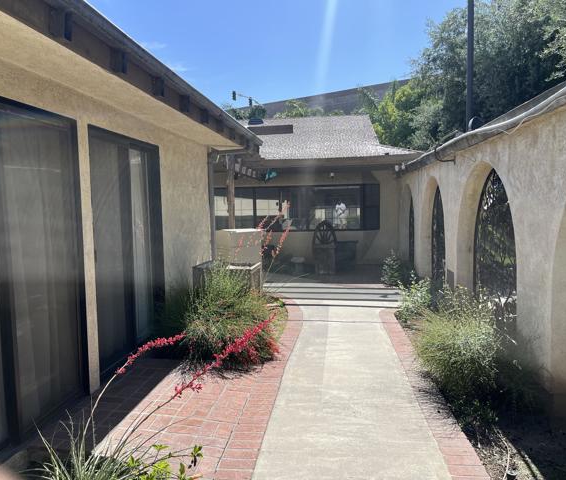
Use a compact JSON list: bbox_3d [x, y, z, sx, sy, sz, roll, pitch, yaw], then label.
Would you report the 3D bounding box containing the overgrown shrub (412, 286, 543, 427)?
[{"bbox_3d":[1.458,0.775,3.770,0.726,0.712,1.165,-1,3,7],"label":"overgrown shrub"}]

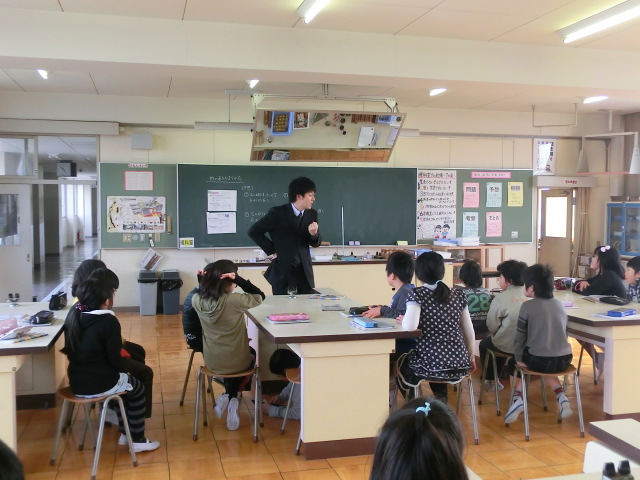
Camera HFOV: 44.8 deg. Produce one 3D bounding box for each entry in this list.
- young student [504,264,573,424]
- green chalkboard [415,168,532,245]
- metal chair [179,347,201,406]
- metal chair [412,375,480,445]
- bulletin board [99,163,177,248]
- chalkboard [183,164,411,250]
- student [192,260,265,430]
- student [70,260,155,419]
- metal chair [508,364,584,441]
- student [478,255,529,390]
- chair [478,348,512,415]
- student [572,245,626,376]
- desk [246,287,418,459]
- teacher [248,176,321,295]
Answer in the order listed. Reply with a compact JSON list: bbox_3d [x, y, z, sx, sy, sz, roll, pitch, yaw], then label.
[{"bbox_3d":[1.485,0.719,5.260,0.430,1.100,0.520,-1,3,-18],"label":"young student"},{"bbox_3d":[2.460,-0.520,12.203,1.997,1.182,0.050,0,3,-14],"label":"green chalkboard"},{"bbox_3d":[-0.822,1.014,5.916,0.340,0.430,0.400,1,3,16],"label":"metal chair"},{"bbox_3d":[0.760,1.074,4.960,0.400,0.430,0.370,0,3,-13],"label":"metal chair"},{"bbox_3d":[-2.505,-0.467,10.763,1.075,1.185,0.045,-1,3,-13],"label":"bulletin board"},{"bbox_3d":[-0.270,-0.490,11.487,3.648,1.195,0.070,0,3,-14],"label":"chalkboard"},{"bbox_3d":[-0.596,0.692,5.193,0.460,1.120,0.560,1,3,13],"label":"student"},{"bbox_3d":[-1.416,0.697,5.305,0.570,1.120,0.410,-2,3,-38],"label":"student"},{"bbox_3d":[1.484,1.047,5.125,0.410,0.435,0.350,-1,3,-13],"label":"metal chair"},{"bbox_3d":[1.402,0.678,5.901,0.410,1.100,0.580,-2,3,-31],"label":"student"},{"bbox_3d":[1.430,1.019,5.728,0.400,0.435,0.340,-1,3,-13],"label":"chair"},{"bbox_3d":[2.430,0.631,6.680,0.550,1.180,0.500,0,2,-4],"label":"student"},{"bbox_3d":[-0.082,0.869,5.738,0.900,0.735,2.390,-1,3,-13],"label":"desk"},{"bbox_3d":[-0.310,0.329,6.800,0.580,1.750,0.460,-2,3,-42],"label":"teacher"}]

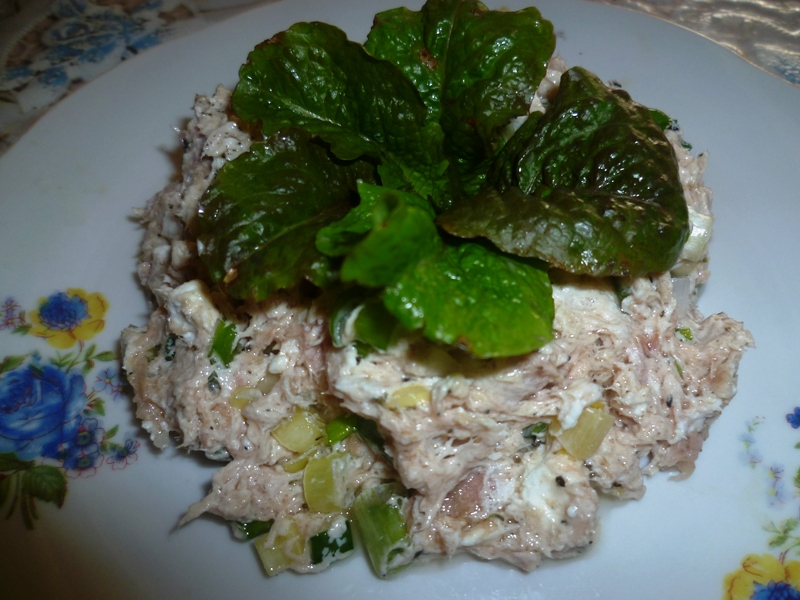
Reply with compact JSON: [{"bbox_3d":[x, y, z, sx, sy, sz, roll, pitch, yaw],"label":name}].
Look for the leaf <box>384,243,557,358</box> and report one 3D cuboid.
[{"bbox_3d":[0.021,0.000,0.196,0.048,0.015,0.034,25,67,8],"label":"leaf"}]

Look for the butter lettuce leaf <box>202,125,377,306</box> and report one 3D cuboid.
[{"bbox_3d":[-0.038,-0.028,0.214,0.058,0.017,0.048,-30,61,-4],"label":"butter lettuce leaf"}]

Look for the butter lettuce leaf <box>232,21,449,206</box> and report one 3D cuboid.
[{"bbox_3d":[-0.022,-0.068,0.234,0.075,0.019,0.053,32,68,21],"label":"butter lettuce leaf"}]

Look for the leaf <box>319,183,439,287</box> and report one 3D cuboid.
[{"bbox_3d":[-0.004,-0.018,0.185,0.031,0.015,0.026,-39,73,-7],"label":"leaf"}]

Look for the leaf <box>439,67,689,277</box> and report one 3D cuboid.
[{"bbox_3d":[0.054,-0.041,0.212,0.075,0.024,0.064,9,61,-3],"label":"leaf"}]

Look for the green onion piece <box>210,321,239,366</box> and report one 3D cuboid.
[{"bbox_3d":[-0.043,0.011,0.160,0.006,0.005,0.012,14,75,-2],"label":"green onion piece"}]

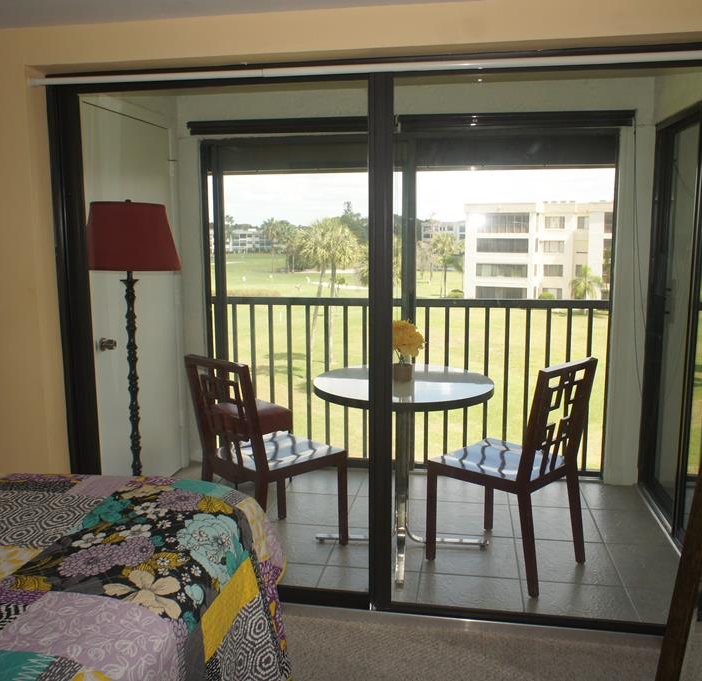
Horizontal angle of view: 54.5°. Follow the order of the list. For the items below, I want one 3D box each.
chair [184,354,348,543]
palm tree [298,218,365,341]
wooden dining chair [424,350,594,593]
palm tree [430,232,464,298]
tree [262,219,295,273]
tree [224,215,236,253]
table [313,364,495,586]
[{"bbox_3d":[-0.371,0.501,3.070,0.475,0.908,0.540,8,12,43],"label":"chair"},{"bbox_3d":[-1.287,-2.952,39.206,3.700,8.100,3.200,-1,9,-2],"label":"palm tree"},{"bbox_3d":[0.687,0.515,2.930,0.540,0.908,0.475,8,12,44],"label":"wooden dining chair"},{"bbox_3d":[10.669,-8.468,76.649,3.500,7.400,3.400,1,9,8],"label":"palm tree"},{"bbox_3d":[-14.067,-17.827,129.400,5.500,10.200,4.300,-1,9,-6],"label":"tree"},{"bbox_3d":[-41.737,-36.643,234.024,3.600,12.800,3.600,-2,9,-10],"label":"tree"},{"bbox_3d":[0.229,0.562,3.106,0.805,0.768,0.805,1,9,10],"label":"table"}]

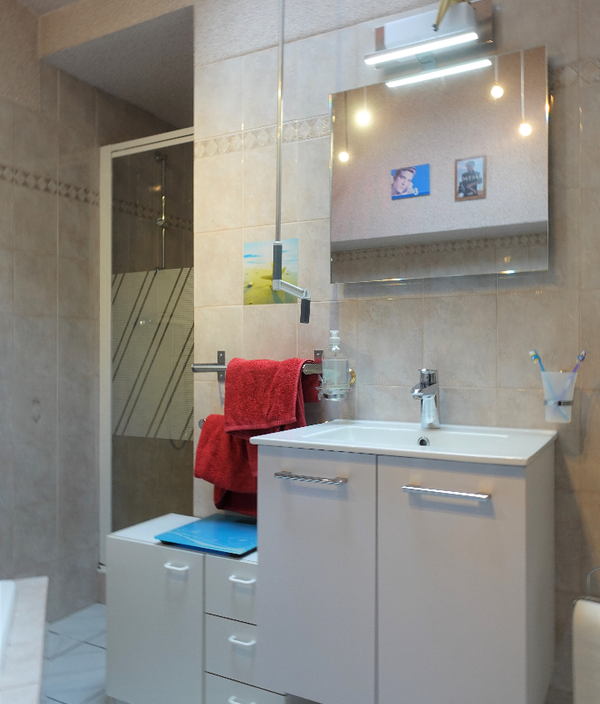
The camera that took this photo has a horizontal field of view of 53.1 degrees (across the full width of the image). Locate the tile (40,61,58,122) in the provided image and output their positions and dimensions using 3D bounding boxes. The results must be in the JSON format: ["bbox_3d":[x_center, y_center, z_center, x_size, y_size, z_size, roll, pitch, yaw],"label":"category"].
[{"bbox_3d":[-1.013,-1.059,2.416,0.010,0.198,0.079,0,0,28],"label":"tile"}]

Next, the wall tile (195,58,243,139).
[{"bbox_3d":[-0.273,-0.845,2.012,0.200,0.248,0.010,0,0,29],"label":"wall tile"}]

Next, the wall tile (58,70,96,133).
[{"bbox_3d":[-0.962,-1.070,2.587,0.010,0.212,0.200,0,-1,28],"label":"wall tile"}]

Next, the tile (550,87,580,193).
[{"bbox_3d":[0.605,-0.527,1.528,0.197,0.248,0.010,0,0,28],"label":"tile"}]

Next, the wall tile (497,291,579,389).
[{"bbox_3d":[0.607,-0.028,1.530,0.198,0.251,0.010,0,0,29],"label":"wall tile"}]

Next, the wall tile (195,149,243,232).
[{"bbox_3d":[-0.273,-0.531,2.010,0.200,0.251,0.010,0,0,29],"label":"wall tile"}]

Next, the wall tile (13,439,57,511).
[{"bbox_3d":[-1.052,0.484,2.401,0.010,0.251,0.198,0,0,29],"label":"wall tile"}]

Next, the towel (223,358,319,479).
[{"bbox_3d":[-0.096,0.208,1.854,0.295,0.375,0.105,0,0,27],"label":"towel"}]

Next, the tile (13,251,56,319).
[{"bbox_3d":[-1.057,-0.271,2.404,0.010,0.252,0.200,0,-1,28],"label":"tile"}]

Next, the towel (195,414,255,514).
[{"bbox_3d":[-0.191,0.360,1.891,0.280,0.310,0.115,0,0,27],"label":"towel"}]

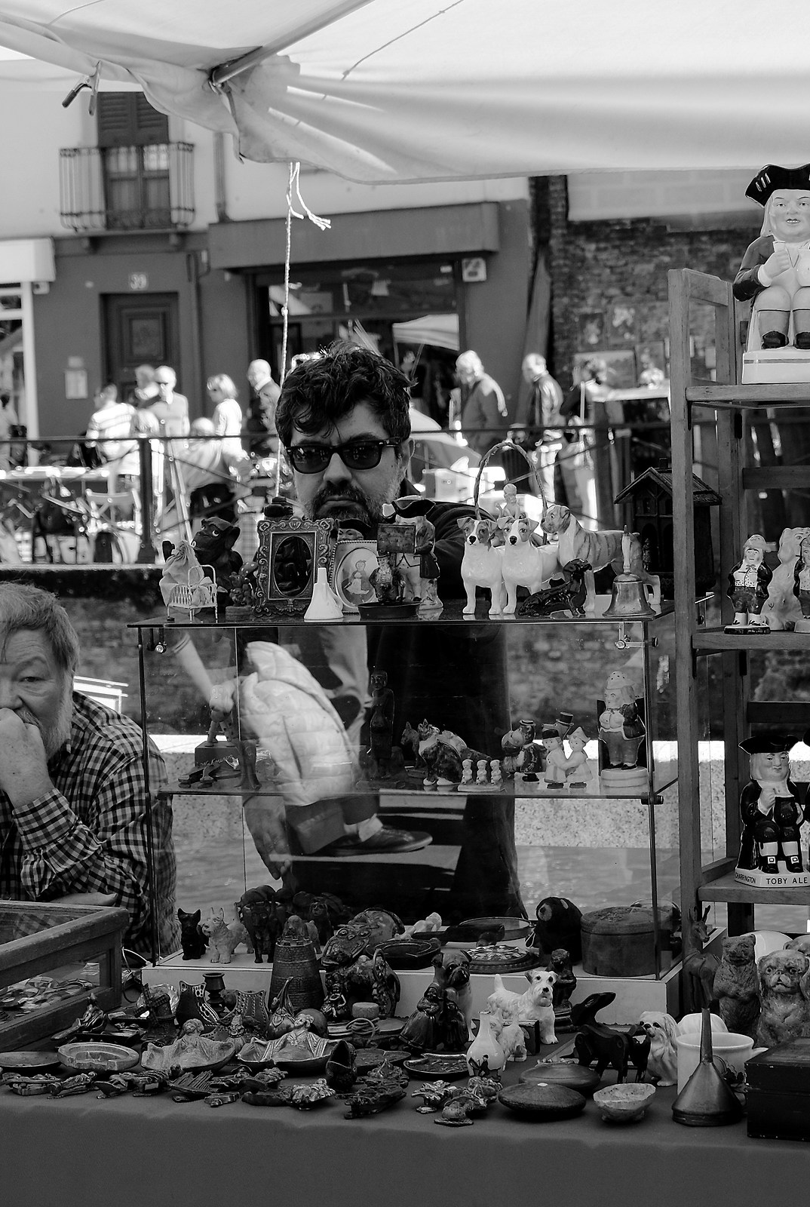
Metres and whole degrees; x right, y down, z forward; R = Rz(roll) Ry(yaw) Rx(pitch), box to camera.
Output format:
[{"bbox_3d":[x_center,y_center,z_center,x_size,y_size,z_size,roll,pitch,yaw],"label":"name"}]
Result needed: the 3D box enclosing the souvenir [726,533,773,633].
[{"bbox_3d":[0.418,-0.024,3.551,0.055,0.121,0.058,-1,3,5],"label":"souvenir"}]

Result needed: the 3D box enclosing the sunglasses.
[{"bbox_3d":[-0.081,-0.207,4.087,0.145,0.048,0.145,-4,2,10],"label":"sunglasses"}]

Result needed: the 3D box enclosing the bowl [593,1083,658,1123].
[{"bbox_3d":[0.225,0.512,2.990,0.064,0.027,0.066,-2,3,0],"label":"bowl"}]

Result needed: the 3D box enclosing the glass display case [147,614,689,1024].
[{"bbox_3d":[0.043,0.265,3.869,0.700,0.505,0.390,-1,3,17],"label":"glass display case"}]

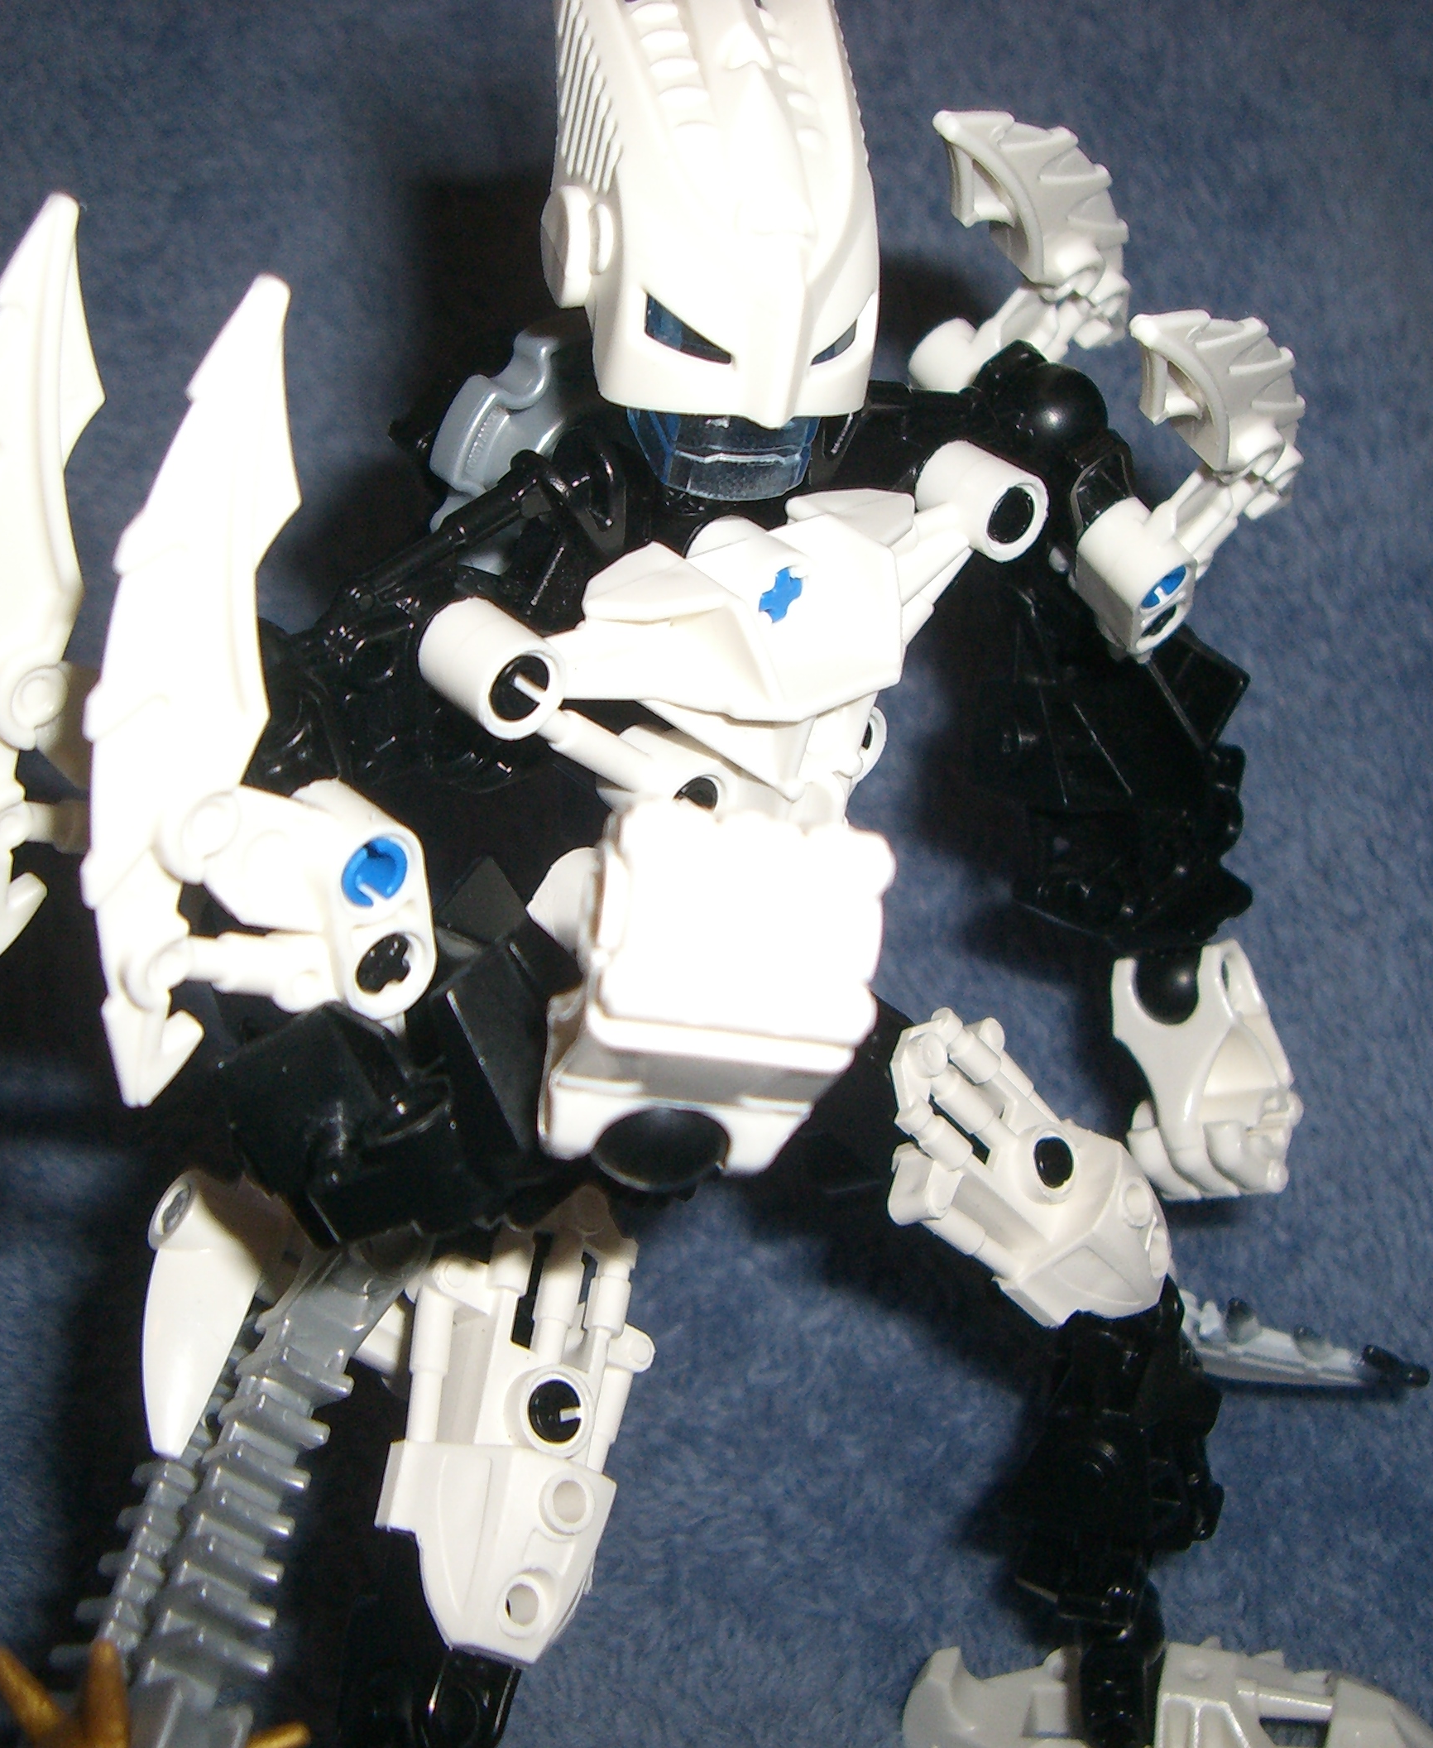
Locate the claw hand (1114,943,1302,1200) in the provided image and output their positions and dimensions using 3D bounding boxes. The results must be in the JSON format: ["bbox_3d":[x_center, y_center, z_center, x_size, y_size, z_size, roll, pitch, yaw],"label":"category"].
[{"bbox_3d":[0.069,0.027,0.356,0.018,0.033,0.019,-3,8,37],"label":"claw hand"}]

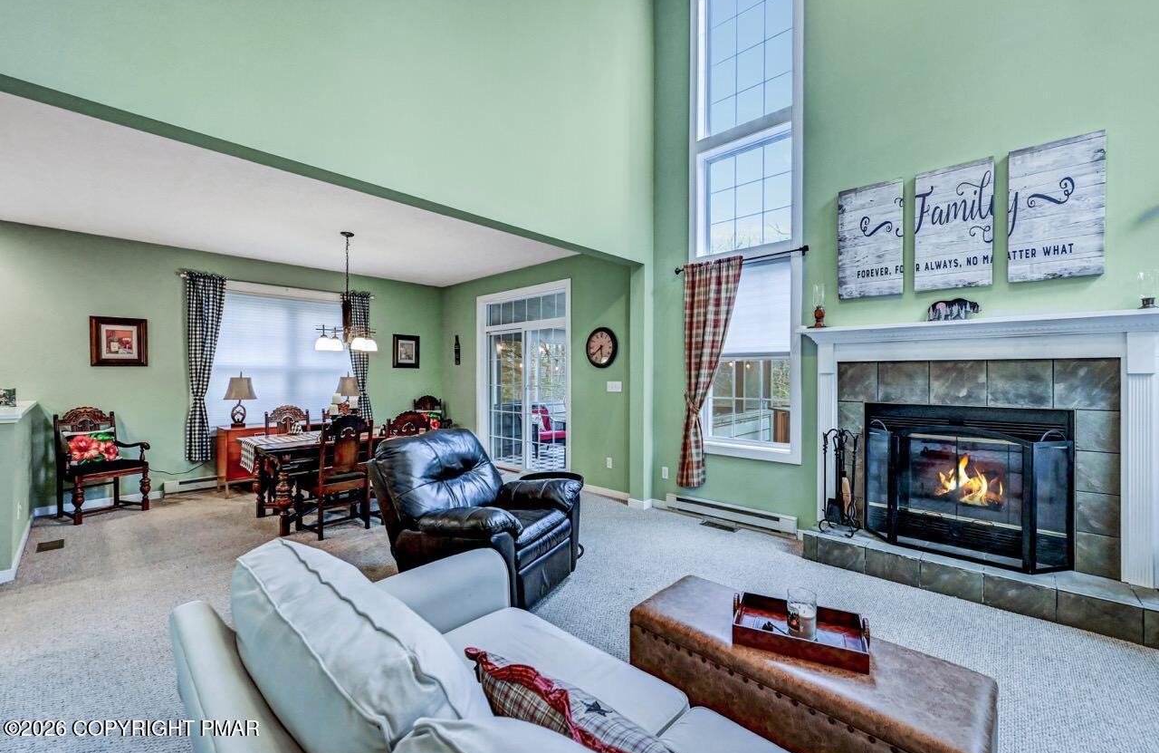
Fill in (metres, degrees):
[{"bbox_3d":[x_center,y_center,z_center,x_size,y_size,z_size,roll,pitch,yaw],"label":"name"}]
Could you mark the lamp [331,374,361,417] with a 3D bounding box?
[{"bbox_3d":[-3.151,0.264,6.139,0.280,0.650,0.300,1,1,43],"label":"lamp"}]

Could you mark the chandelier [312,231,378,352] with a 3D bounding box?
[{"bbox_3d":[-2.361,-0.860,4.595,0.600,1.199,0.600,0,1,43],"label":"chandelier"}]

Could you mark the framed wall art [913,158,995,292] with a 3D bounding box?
[{"bbox_3d":[2.499,-0.991,3.018,0.405,0.815,0.030,1,1,43],"label":"framed wall art"}]

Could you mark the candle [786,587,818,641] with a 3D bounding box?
[{"bbox_3d":[0.782,0.834,1.582,0.094,0.156,0.094,0,1,43],"label":"candle"}]

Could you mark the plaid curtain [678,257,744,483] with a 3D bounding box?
[{"bbox_3d":[1.195,0.004,4.191,0.660,2.166,0.110,0,1,43],"label":"plaid curtain"}]

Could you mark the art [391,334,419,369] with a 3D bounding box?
[{"bbox_3d":[-2.699,-0.383,7.045,0.030,0.519,0.443,0,1,43],"label":"art"}]

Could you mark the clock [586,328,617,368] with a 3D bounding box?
[{"bbox_3d":[0.256,-0.324,5.121,0.455,0.455,0.050,1,1,43],"label":"clock"}]

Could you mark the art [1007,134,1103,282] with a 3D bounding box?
[{"bbox_3d":[2.855,-0.997,2.711,0.398,0.819,0.035,0,1,43],"label":"art"}]

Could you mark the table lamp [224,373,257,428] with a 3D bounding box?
[{"bbox_3d":[-3.963,0.271,5.276,0.280,0.650,0.300,1,1,43],"label":"table lamp"}]

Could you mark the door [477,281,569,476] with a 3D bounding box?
[{"bbox_3d":[-0.799,0.086,6.193,1.929,2.526,0.120,1,1,43],"label":"door"}]

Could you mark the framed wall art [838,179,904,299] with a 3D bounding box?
[{"bbox_3d":[2.166,-1.003,3.357,0.408,0.821,0.035,0,1,43],"label":"framed wall art"}]

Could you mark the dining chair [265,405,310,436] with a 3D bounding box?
[{"bbox_3d":[-3.026,0.842,4.790,0.530,1.040,0.480,1,1,43],"label":"dining chair"}]

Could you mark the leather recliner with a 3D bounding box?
[{"bbox_3d":[-0.654,0.895,3.078,1.050,0.970,0.980,0,1,27],"label":"leather recliner"}]

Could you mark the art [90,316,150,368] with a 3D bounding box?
[{"bbox_3d":[-4.846,-0.359,4.755,0.030,0.514,0.433,0,1,43],"label":"art"}]

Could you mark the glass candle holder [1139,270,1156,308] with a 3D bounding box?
[{"bbox_3d":[3.080,-0.473,2.441,0.063,0.205,0.063,0,1,42],"label":"glass candle holder"}]

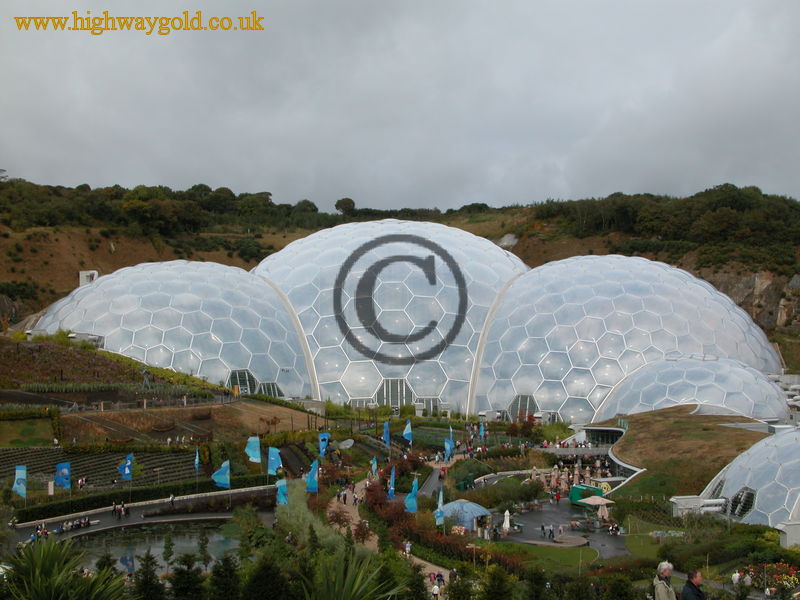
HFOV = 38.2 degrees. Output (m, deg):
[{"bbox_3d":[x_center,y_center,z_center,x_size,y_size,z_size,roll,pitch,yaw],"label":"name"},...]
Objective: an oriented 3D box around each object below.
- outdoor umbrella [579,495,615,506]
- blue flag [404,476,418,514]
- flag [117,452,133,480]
[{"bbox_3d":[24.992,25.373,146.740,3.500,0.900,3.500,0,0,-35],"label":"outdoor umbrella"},{"bbox_3d":[1.315,22.353,132.116,1.600,4.000,0.300,0,0,1],"label":"blue flag"},{"bbox_3d":[-35.998,21.795,151.255,2.100,3.750,0.300,0,0,-13],"label":"flag"}]

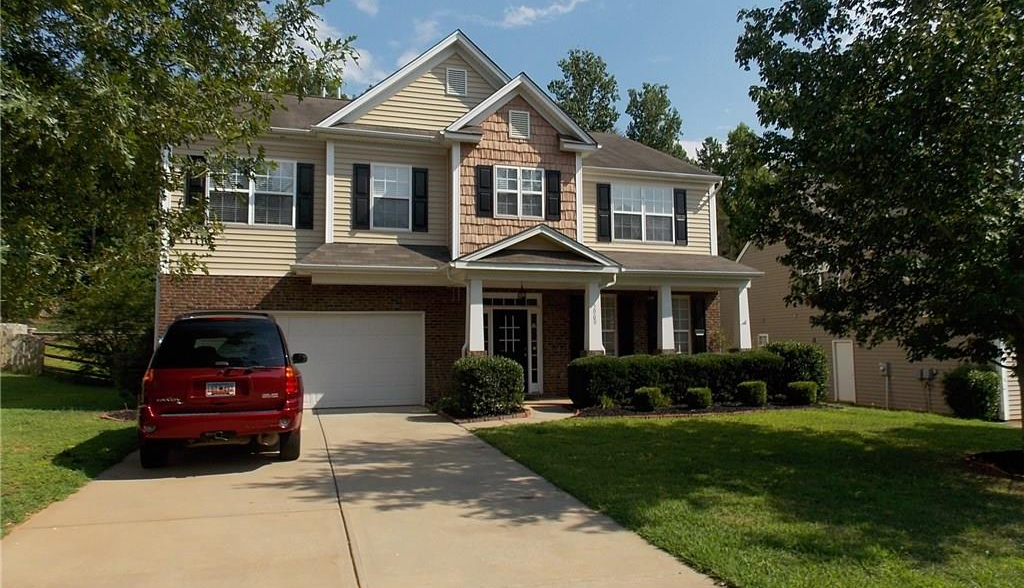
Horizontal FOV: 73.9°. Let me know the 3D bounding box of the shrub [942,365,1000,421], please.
[{"bbox_3d":[12.309,2.540,18.281,1.360,1.450,1.340,1,-4,-19],"label":"shrub"}]

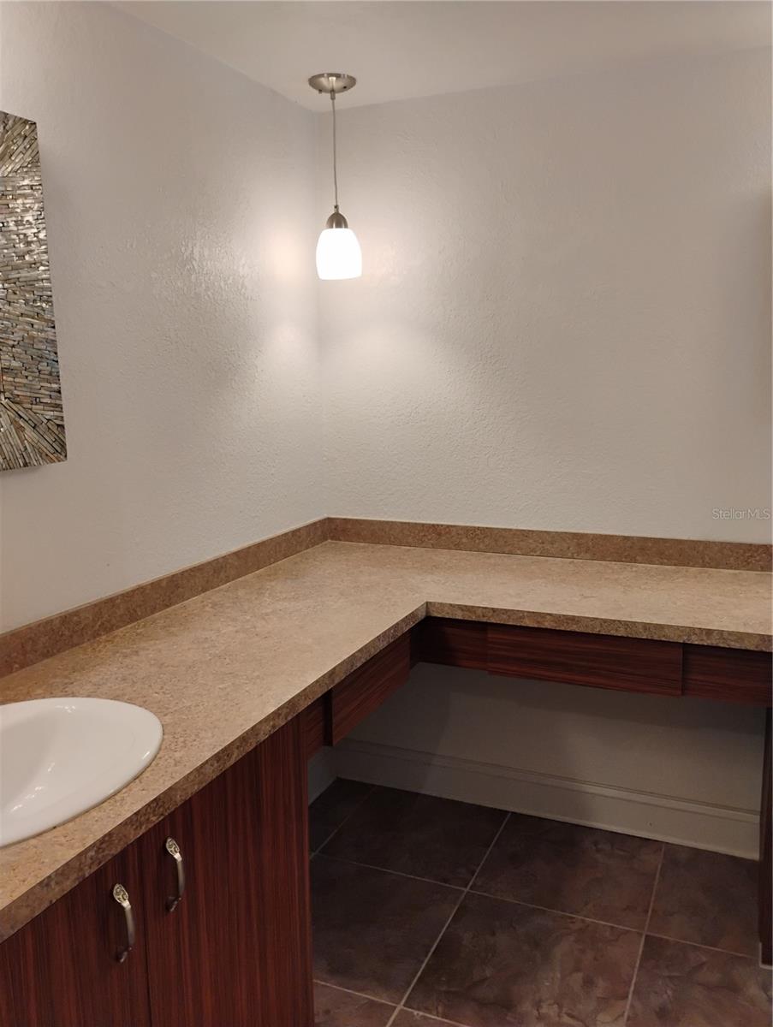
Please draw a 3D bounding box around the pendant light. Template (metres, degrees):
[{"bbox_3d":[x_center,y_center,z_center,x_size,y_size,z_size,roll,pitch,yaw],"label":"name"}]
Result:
[{"bbox_3d":[-0.141,-0.924,2.309,0.129,0.518,0.129,-1,9,0],"label":"pendant light"}]

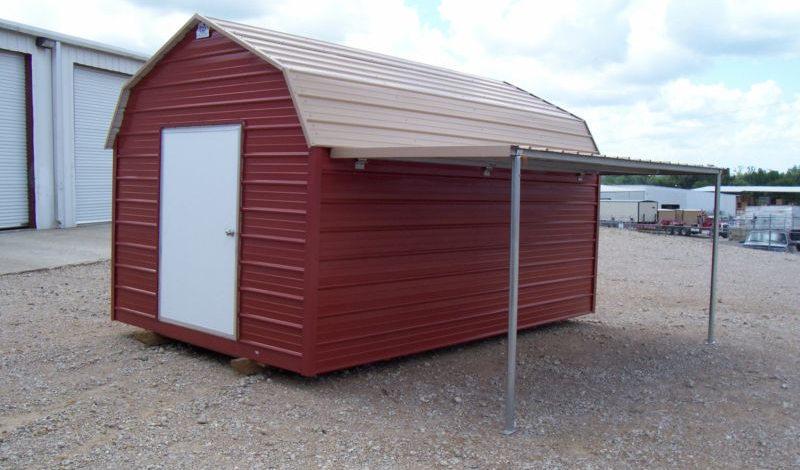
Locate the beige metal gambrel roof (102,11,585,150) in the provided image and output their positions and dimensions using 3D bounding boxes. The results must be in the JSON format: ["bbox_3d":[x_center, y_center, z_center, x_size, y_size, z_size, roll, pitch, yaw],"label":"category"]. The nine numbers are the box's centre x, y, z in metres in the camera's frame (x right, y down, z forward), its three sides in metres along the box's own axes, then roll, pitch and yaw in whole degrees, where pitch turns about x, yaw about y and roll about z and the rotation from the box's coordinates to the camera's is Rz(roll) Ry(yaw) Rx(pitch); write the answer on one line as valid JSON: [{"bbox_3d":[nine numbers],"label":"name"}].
[{"bbox_3d":[-0.243,-1.439,8.822,3.246,1.198,4.876,5,5,42],"label":"beige metal gambrel roof"}]

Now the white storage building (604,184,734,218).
[{"bbox_3d":[29.840,-3.360,88.000,15.500,4.600,12.000,3,4,19],"label":"white storage building"}]

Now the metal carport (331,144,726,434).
[{"bbox_3d":[1.412,0.247,7.218,1.693,1.911,4.029,5,5,42],"label":"metal carport"}]

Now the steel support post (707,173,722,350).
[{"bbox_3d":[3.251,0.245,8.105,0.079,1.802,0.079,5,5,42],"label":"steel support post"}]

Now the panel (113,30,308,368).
[{"bbox_3d":[-1.822,-0.451,7.117,3.088,2.911,0.069,5,5,42],"label":"panel"}]

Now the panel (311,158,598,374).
[{"bbox_3d":[0.864,0.142,7.867,0.059,1.782,4.669,5,5,42],"label":"panel"}]

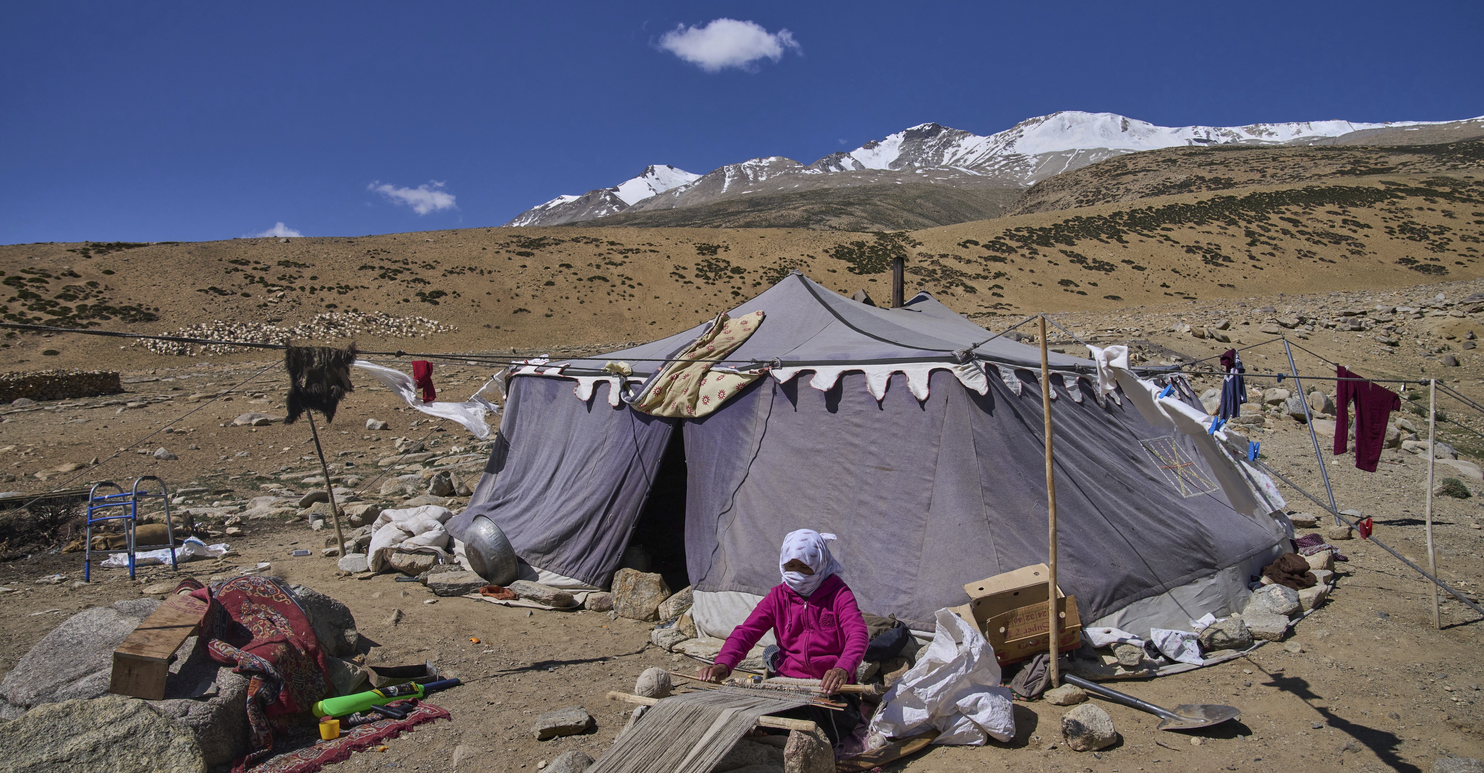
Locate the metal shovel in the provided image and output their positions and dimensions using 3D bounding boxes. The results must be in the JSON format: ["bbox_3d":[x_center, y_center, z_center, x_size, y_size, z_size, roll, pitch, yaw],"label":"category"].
[{"bbox_3d":[1.905,1.460,4.620,0.820,0.130,0.240,0,0,36],"label":"metal shovel"}]

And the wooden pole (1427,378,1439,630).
[{"bbox_3d":[4.140,0.705,5.930,0.055,1.500,0.045,-2,1,0],"label":"wooden pole"}]

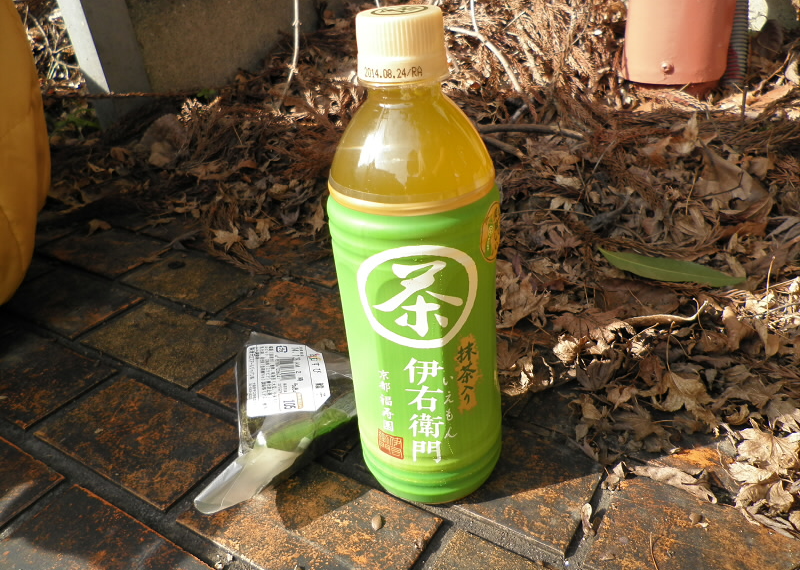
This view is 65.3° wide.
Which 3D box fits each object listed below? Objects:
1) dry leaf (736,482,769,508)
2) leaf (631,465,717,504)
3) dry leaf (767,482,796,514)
[{"bbox_3d":[0.150,0.089,0.265,0.012,0.010,0.009,-5,59,0],"label":"dry leaf"},{"bbox_3d":[0.121,0.088,0.277,0.035,0.010,0.014,6,31,19],"label":"leaf"},{"bbox_3d":[0.160,0.089,0.261,0.007,0.010,0.012,-5,64,0],"label":"dry leaf"}]

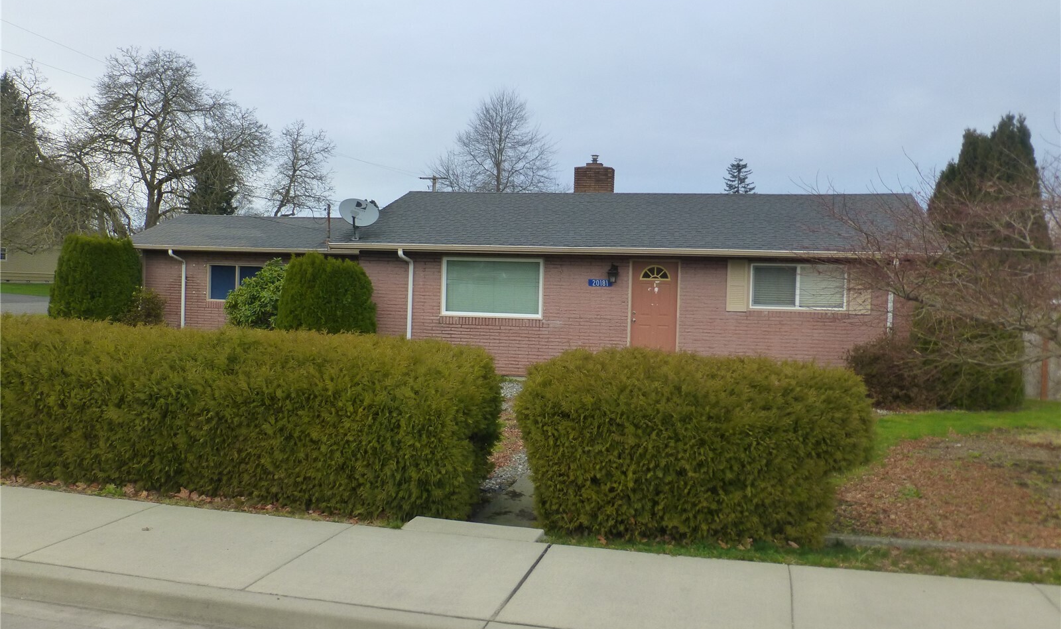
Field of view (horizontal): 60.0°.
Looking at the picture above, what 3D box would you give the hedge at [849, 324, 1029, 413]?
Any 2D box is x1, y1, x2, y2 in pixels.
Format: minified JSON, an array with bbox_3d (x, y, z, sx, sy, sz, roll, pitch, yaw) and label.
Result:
[{"bbox_3d":[6.539,0.766,14.861,2.600,1.500,2.000,2,1,14],"label":"hedge"}]

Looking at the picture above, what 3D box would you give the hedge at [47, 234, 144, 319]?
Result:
[{"bbox_3d":[-10.640,-0.542,22.500,2.240,2.700,2.000,2,1,14],"label":"hedge"}]

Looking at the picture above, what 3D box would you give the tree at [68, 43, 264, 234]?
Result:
[{"bbox_3d":[-17.892,-6.588,45.141,9.600,13.000,9.600,2,1,14],"label":"tree"}]

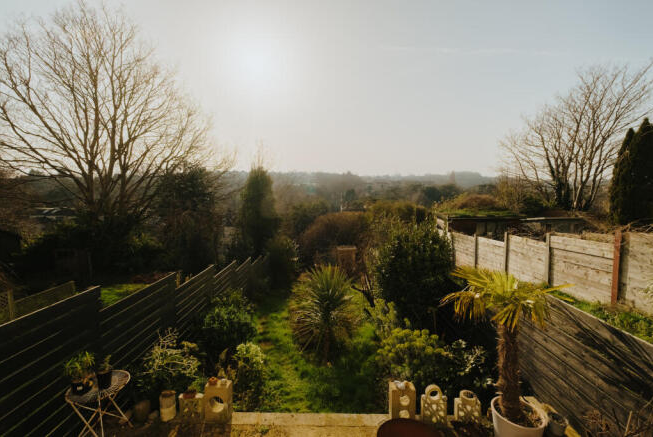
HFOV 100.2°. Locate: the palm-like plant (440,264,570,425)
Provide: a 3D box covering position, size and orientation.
[{"bbox_3d":[1.970,1.442,3.090,1.350,1.650,1.250,0,4,0],"label":"palm-like plant"}]

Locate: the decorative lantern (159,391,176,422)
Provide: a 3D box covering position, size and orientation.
[{"bbox_3d":[-2.090,2.464,3.590,0.165,0.335,0.155,0,4,0],"label":"decorative lantern"}]

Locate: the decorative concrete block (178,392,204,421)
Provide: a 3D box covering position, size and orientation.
[{"bbox_3d":[-1.775,2.478,3.581,0.290,0.310,0.100,0,4,0],"label":"decorative concrete block"}]

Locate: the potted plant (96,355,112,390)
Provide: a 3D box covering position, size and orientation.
[{"bbox_3d":[-2.580,1.782,3.176,0.140,0.360,0.140,0,4,0],"label":"potted plant"}]

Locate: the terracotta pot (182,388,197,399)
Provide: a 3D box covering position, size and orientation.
[{"bbox_3d":[-1.690,2.149,3.370,0.155,0.085,0.145,0,4,0],"label":"terracotta pot"}]

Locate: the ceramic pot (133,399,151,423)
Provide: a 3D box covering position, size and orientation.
[{"bbox_3d":[-2.410,2.517,3.594,0.170,0.230,0.170,0,4,0],"label":"ceramic pot"}]

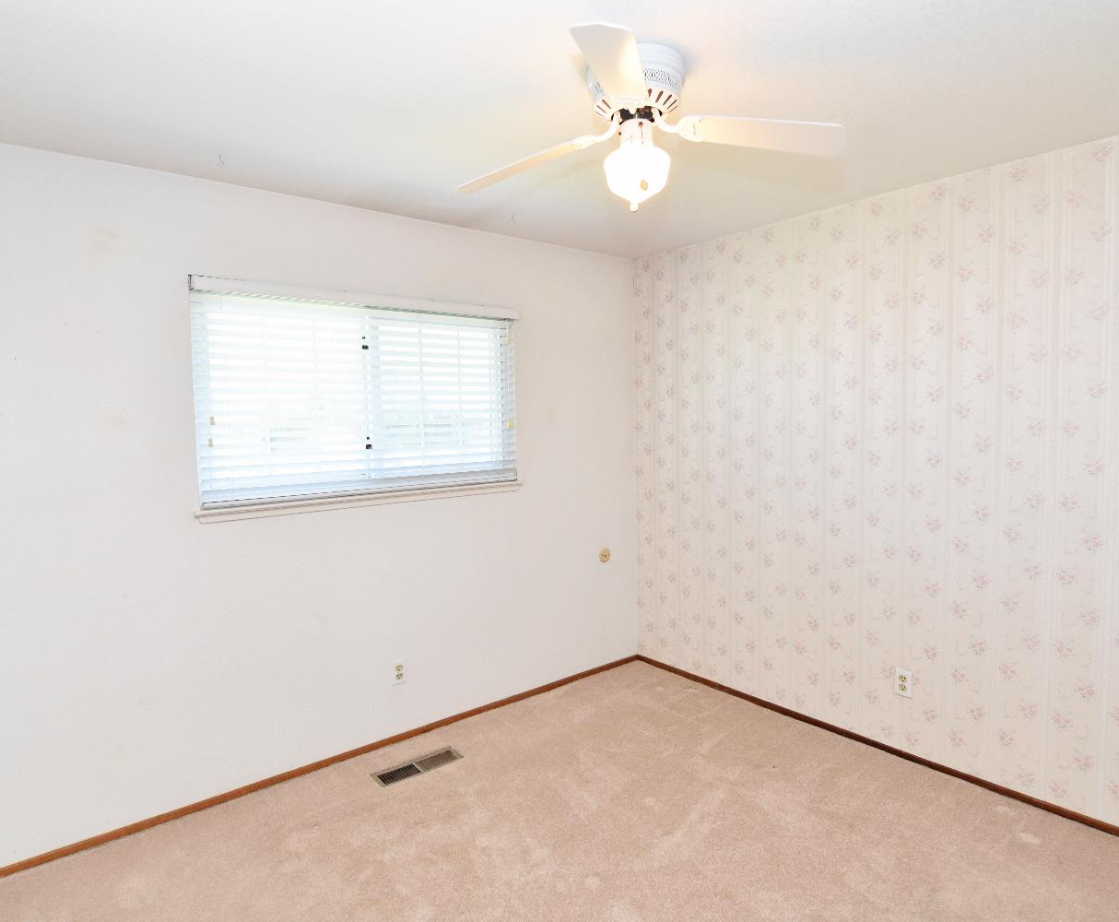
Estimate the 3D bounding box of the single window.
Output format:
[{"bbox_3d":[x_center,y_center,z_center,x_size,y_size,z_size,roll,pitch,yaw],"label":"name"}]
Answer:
[{"bbox_3d":[-0.813,-0.289,2.772,1.455,0.895,0.100,-4,5,-36],"label":"single window"}]

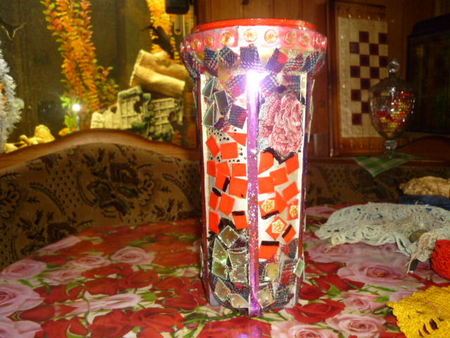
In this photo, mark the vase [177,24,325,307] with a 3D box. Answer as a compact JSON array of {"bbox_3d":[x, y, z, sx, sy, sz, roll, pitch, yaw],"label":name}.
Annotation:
[{"bbox_3d":[0.035,-0.001,0.460,0.156,0.299,0.156,0,9,0],"label":"vase"}]

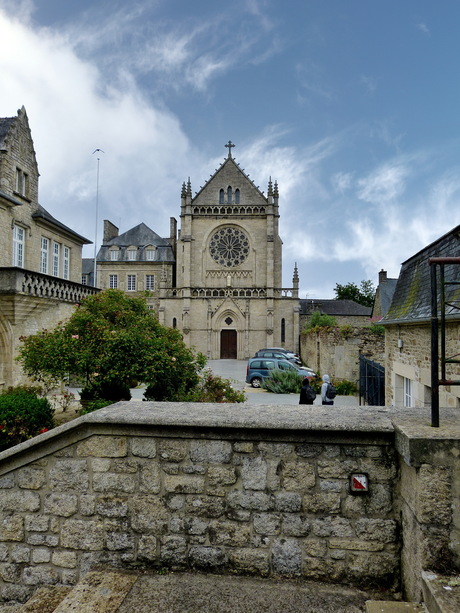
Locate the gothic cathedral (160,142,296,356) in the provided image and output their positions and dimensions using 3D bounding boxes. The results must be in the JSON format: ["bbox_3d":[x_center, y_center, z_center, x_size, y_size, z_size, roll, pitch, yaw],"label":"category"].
[{"bbox_3d":[0.474,-5.970,61.468,16.620,25.440,19.000,1,-3,3],"label":"gothic cathedral"}]

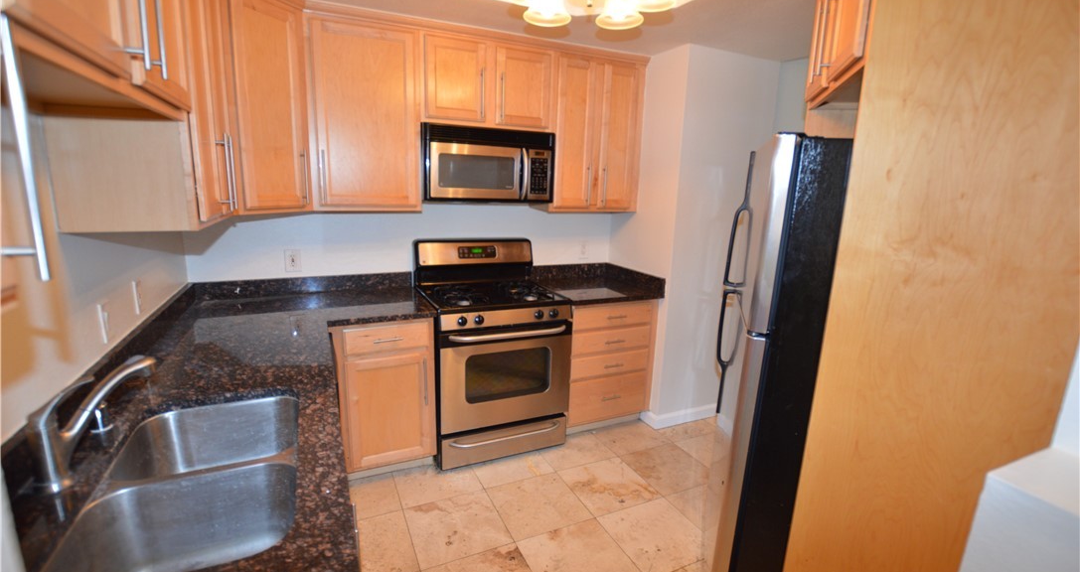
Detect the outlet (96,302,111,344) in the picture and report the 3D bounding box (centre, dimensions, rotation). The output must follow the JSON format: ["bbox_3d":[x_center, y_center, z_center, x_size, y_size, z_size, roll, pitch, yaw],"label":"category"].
[{"bbox_3d":[-1.316,0.106,1.364,0.010,0.118,0.073,-4,13,-26],"label":"outlet"}]

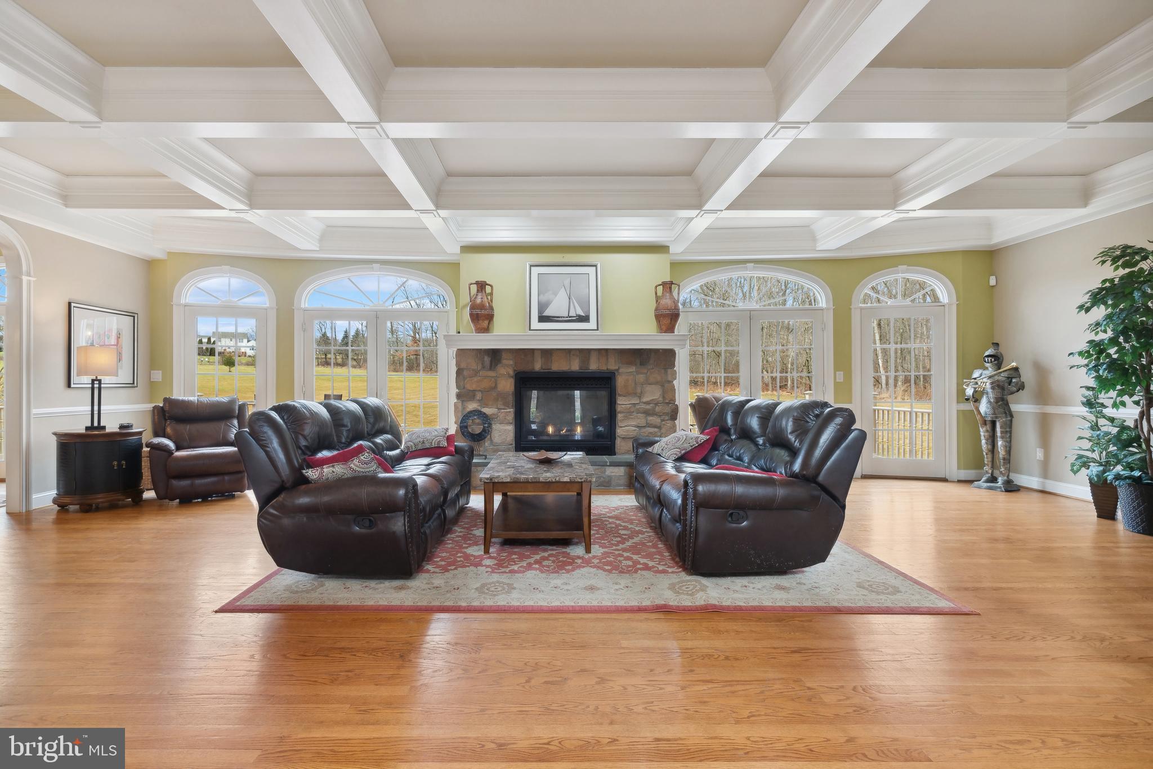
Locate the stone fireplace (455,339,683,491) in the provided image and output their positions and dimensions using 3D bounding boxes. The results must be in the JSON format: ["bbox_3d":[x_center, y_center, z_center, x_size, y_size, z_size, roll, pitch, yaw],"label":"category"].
[{"bbox_3d":[-0.120,0.280,5.990,2.780,1.730,0.660,0,0,0],"label":"stone fireplace"}]

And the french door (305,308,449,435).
[{"bbox_3d":[-2.530,0.100,6.530,1.800,2.050,0.080,0,0,-4],"label":"french door"}]

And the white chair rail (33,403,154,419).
[{"bbox_3d":[-4.888,0.266,5.258,0.030,0.079,1.266,0,0,0],"label":"white chair rail"}]

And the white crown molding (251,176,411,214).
[{"bbox_3d":[-2.283,-1.765,4.750,1.530,0.280,0.130,0,0,0],"label":"white crown molding"}]

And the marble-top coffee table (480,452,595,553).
[{"bbox_3d":[-0.280,0.853,3.890,0.735,0.495,1.200,0,0,-2],"label":"marble-top coffee table"}]

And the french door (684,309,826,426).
[{"bbox_3d":[2.152,0.104,6.343,1.758,2.060,0.061,0,0,5],"label":"french door"}]

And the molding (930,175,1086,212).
[{"bbox_3d":[3.960,-1.770,4.720,1.520,0.280,0.130,0,0,0],"label":"molding"}]

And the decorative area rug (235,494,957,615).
[{"bbox_3d":[0.075,1.118,3.860,3.740,0.016,2.680,0,0,-1],"label":"decorative area rug"}]

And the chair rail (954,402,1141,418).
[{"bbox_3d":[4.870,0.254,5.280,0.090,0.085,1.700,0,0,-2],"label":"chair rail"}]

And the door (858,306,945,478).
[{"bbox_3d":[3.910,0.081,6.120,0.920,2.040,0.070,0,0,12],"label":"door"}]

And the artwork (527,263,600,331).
[{"bbox_3d":[-0.153,-1.013,6.007,0.866,0.826,0.041,0,0,0],"label":"artwork"}]

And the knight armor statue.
[{"bbox_3d":[4.550,0.335,5.570,0.360,1.590,0.540,0,0,-42],"label":"knight armor statue"}]

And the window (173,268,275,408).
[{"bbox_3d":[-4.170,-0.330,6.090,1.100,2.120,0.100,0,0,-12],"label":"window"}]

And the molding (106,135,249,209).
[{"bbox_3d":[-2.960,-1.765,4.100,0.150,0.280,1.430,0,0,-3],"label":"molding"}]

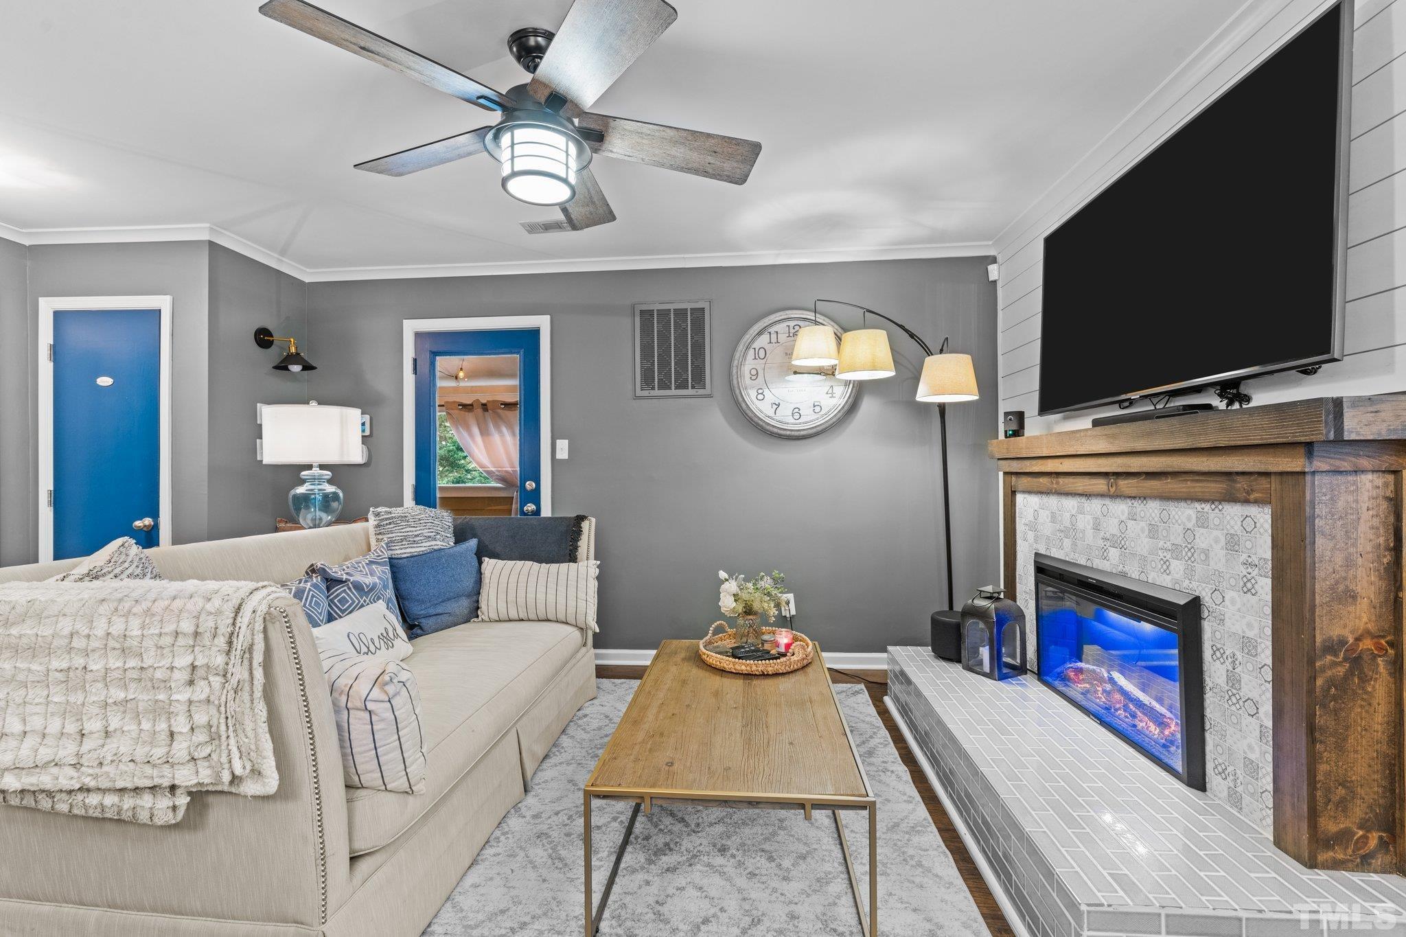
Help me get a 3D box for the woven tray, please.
[{"bbox_3d":[0.214,0.704,2.368,0.450,0.100,0.450,0,0,0],"label":"woven tray"}]

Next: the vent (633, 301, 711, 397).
[{"bbox_3d":[-0.181,-0.715,3.541,0.460,0.570,0.020,0,0,5],"label":"vent"}]

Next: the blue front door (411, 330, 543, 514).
[{"bbox_3d":[-1.399,0.154,3.676,0.812,2.030,0.045,0,0,5],"label":"blue front door"}]

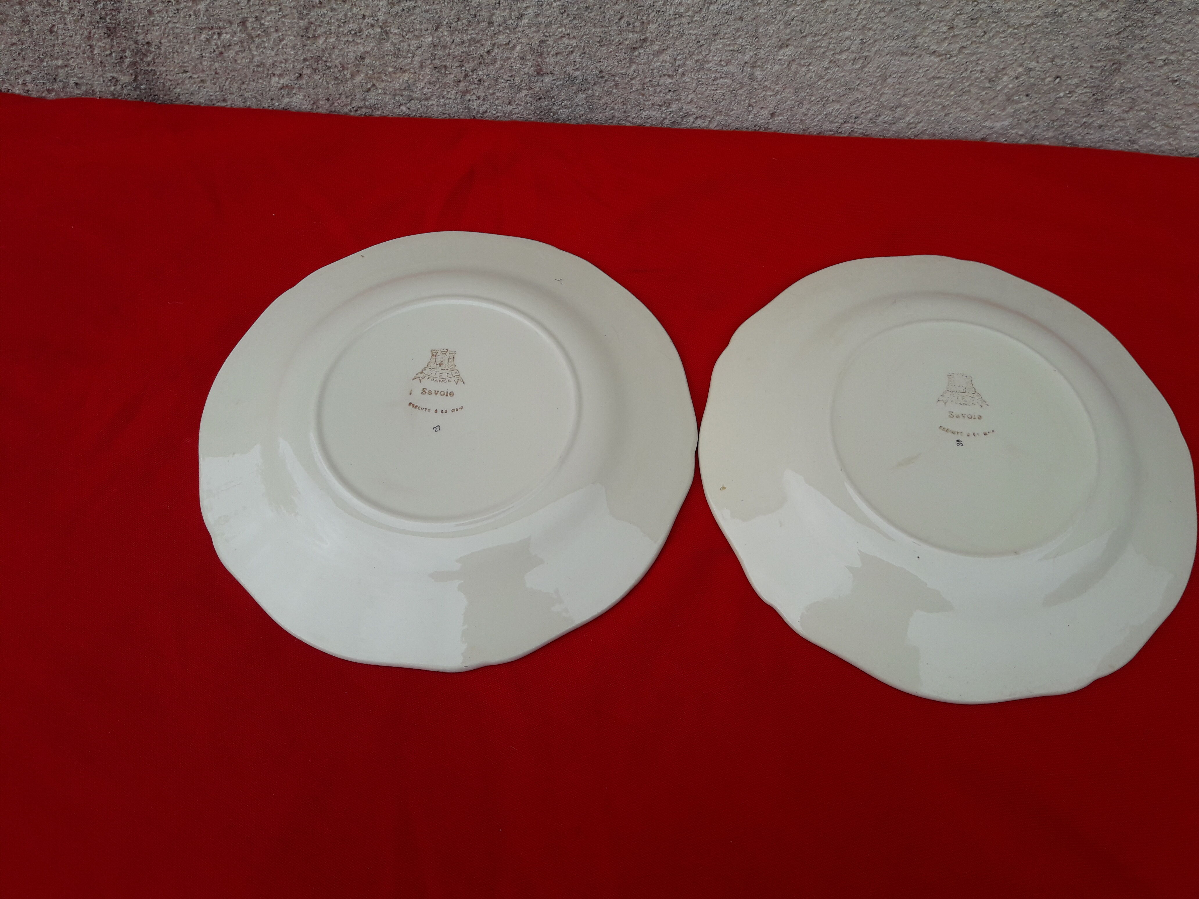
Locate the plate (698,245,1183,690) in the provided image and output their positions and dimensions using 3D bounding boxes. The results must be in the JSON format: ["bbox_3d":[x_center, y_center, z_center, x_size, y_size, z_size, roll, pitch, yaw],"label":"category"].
[{"bbox_3d":[0.176,-0.004,0.479,0.251,0.025,0.251,1,63,-1],"label":"plate"}]

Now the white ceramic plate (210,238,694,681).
[{"bbox_3d":[-0.076,-0.018,0.481,0.251,0.025,0.251,1,63,-1],"label":"white ceramic plate"}]

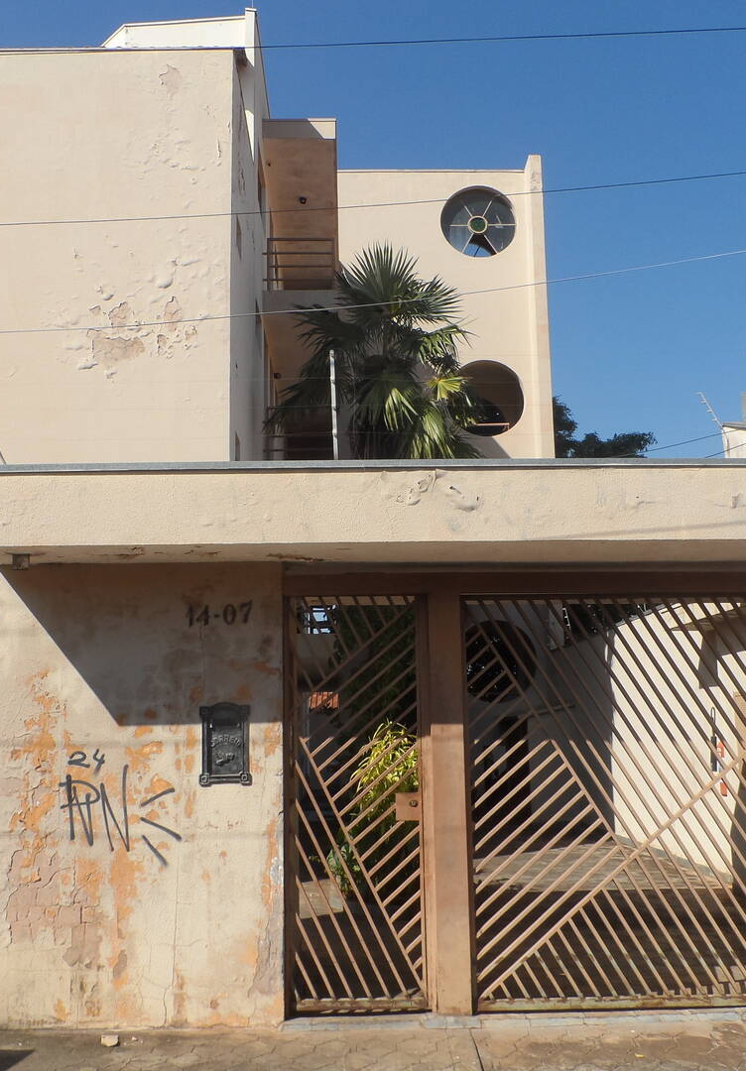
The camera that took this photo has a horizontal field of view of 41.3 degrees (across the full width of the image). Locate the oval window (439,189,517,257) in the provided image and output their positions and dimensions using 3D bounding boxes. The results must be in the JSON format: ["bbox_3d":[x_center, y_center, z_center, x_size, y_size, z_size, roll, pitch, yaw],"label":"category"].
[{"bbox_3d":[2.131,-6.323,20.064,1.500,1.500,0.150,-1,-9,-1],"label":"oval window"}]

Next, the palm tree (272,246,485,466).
[{"bbox_3d":[0.035,0.045,12.538,2.752,7.884,2.752,-1,-9,-1],"label":"palm tree"}]

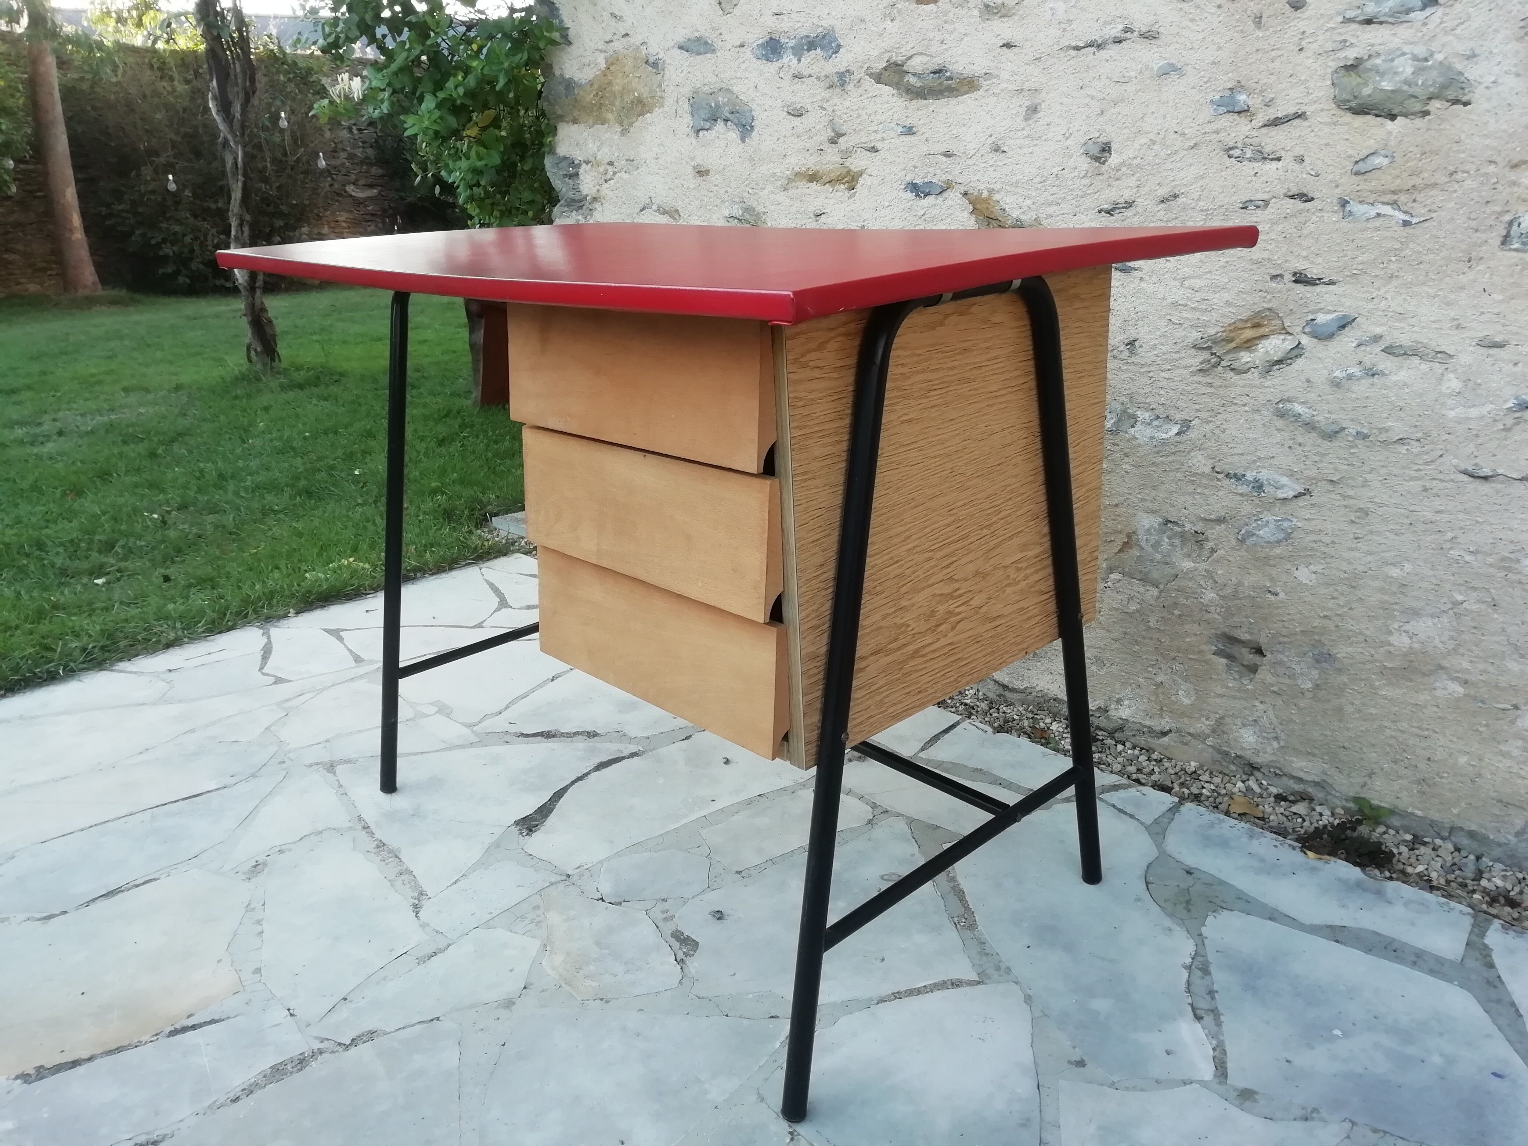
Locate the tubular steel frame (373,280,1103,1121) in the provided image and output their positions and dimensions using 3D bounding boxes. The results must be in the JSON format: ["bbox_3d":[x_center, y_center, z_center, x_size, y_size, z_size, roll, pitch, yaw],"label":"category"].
[{"bbox_3d":[-0.091,-0.004,1.367,0.514,0.722,0.857,-20,26,-38],"label":"tubular steel frame"}]

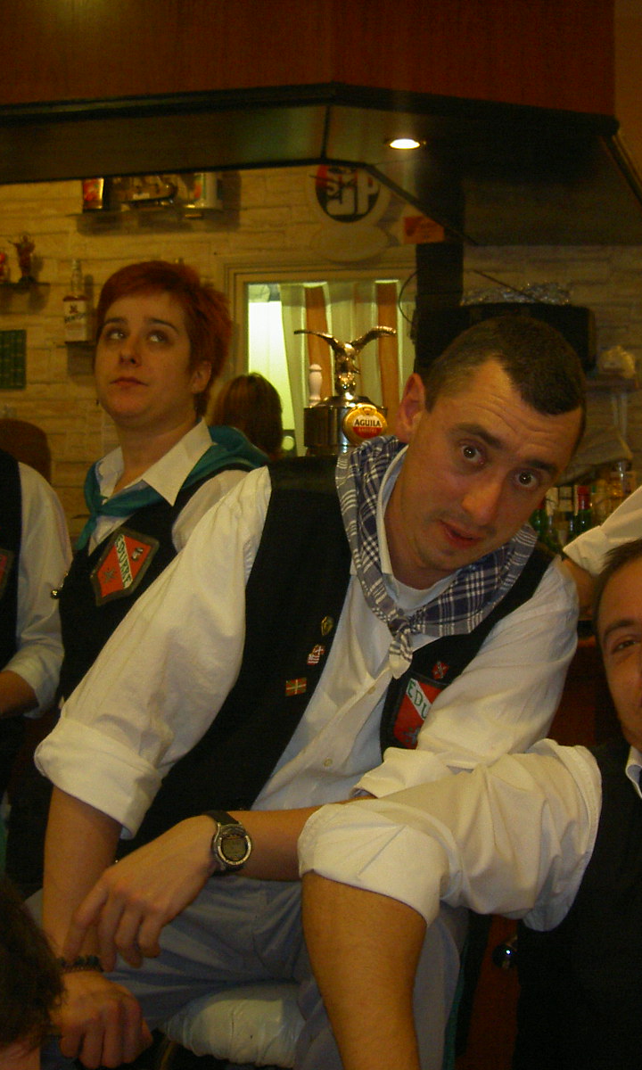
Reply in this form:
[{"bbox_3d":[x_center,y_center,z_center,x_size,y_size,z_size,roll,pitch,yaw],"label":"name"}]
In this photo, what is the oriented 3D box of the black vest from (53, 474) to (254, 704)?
[{"bbox_3d":[-0.197,0.157,2.080,0.380,0.500,0.250,0,-1,36],"label":"black vest"}]

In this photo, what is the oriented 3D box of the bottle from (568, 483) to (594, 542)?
[{"bbox_3d":[0.813,-0.019,5.000,0.078,0.290,0.078,0,3,0],"label":"bottle"}]

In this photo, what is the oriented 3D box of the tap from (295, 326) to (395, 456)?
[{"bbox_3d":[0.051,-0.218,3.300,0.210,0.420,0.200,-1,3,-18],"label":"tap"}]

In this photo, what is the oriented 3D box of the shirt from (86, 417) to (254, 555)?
[{"bbox_3d":[-0.250,0.083,2.360,0.430,0.550,0.280,2,3,38],"label":"shirt"}]

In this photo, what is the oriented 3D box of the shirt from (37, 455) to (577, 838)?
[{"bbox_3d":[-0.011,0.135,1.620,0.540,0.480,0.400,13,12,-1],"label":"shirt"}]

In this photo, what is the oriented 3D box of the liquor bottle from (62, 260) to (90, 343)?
[{"bbox_3d":[-0.822,-0.783,5.400,0.080,0.281,0.080,0,3,-6],"label":"liquor bottle"}]

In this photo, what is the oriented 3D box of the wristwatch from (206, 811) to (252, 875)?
[{"bbox_3d":[-0.089,0.297,1.550,0.042,0.062,0.052,-1,5,-17],"label":"wristwatch"}]

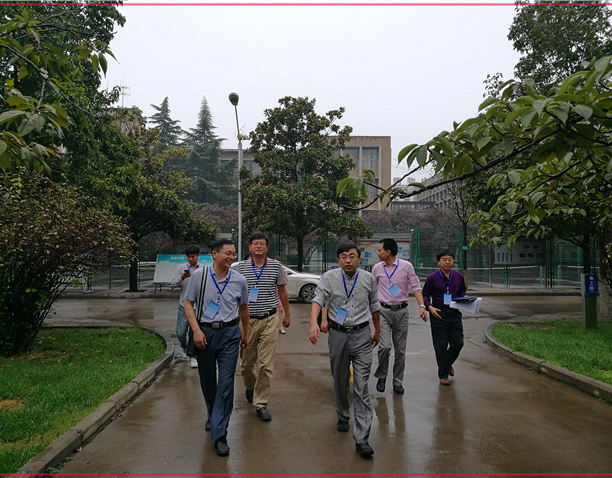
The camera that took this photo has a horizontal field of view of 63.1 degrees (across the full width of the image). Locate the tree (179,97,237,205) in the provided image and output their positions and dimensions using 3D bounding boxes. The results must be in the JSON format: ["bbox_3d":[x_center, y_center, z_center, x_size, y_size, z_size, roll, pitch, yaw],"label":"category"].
[{"bbox_3d":[-8.215,-4.515,41.149,5.900,14.600,5.800,0,-2,0],"label":"tree"}]

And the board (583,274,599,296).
[{"bbox_3d":[5.752,0.958,10.076,0.260,0.450,0.140,0,-2,3],"label":"board"}]

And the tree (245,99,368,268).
[{"bbox_3d":[-0.020,-1.774,19.660,5.000,7.630,4.800,0,-2,0],"label":"tree"}]

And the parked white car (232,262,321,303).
[{"bbox_3d":[-1.330,1.532,18.429,4.600,1.480,1.800,0,-2,-3],"label":"parked white car"}]

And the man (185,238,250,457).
[{"bbox_3d":[-0.742,0.857,4.177,0.560,1.710,0.600,0,-2,-3],"label":"man"}]

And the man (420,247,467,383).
[{"bbox_3d":[1.704,0.940,6.175,0.550,1.660,0.500,0,-2,8],"label":"man"}]

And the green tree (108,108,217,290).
[{"bbox_3d":[-6.708,-1.670,21.500,5.400,7.900,5.200,0,-2,0],"label":"green tree"}]

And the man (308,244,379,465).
[{"bbox_3d":[0.324,0.865,4.284,0.600,1.690,0.780,0,-2,-2],"label":"man"}]

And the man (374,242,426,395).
[{"bbox_3d":[1.092,0.888,5.885,0.640,1.770,0.520,0,-2,7],"label":"man"}]

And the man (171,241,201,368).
[{"bbox_3d":[-1.684,0.961,7.335,0.560,1.740,0.620,0,-2,-5],"label":"man"}]

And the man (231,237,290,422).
[{"bbox_3d":[-0.450,0.848,5.136,0.600,1.790,0.700,0,-2,-3],"label":"man"}]

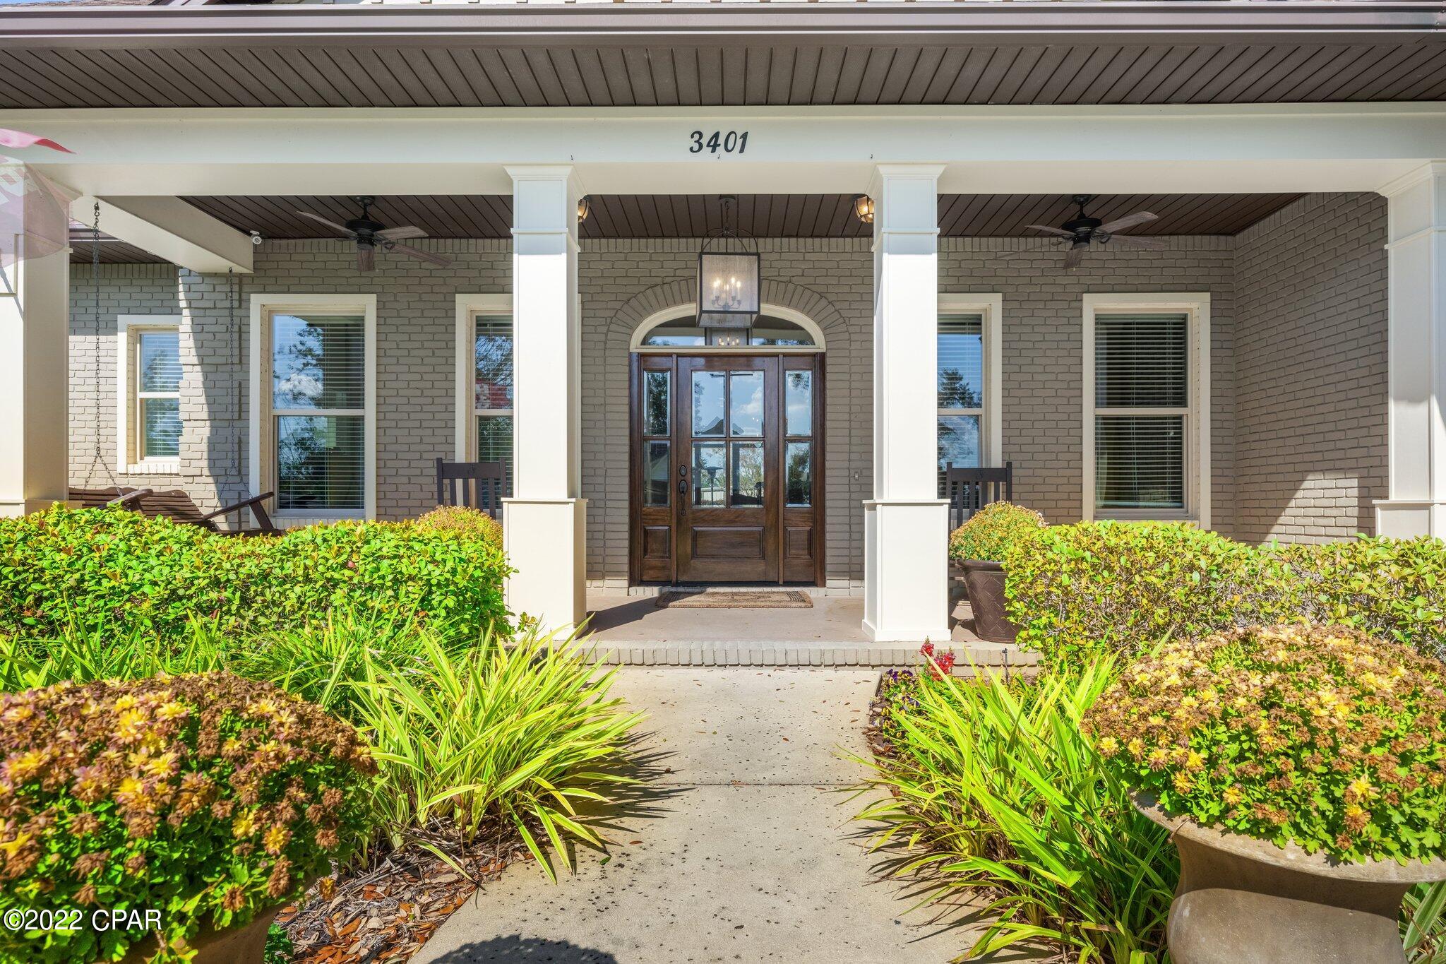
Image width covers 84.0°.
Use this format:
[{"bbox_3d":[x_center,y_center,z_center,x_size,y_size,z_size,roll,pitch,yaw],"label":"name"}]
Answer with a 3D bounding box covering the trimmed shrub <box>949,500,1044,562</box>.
[{"bbox_3d":[1.705,0.290,4.840,0.670,0.360,0.660,0,-1,1],"label":"trimmed shrub"}]

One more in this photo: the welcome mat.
[{"bbox_3d":[0.090,0.966,6.530,1.210,0.025,0.740,0,-1,1],"label":"welcome mat"}]

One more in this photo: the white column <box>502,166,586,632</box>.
[{"bbox_3d":[-1.080,-0.468,4.930,0.450,2.800,0.450,0,-1,1],"label":"white column"}]

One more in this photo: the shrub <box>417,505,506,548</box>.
[{"bbox_3d":[-1.630,0.315,4.880,0.660,0.360,0.640,0,-1,1],"label":"shrub"}]

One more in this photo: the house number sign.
[{"bbox_3d":[-0.020,-1.974,4.670,0.345,0.131,0.022,0,-1,1],"label":"house number sign"}]

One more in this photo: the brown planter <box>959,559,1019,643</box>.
[{"bbox_3d":[1.720,0.706,4.850,0.590,0.465,0.590,0,-1,1],"label":"brown planter"}]

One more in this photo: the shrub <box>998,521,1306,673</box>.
[{"bbox_3d":[2.080,0.590,3.930,1.380,0.820,0.800,0,-1,1],"label":"shrub"}]

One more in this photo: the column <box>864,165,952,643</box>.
[{"bbox_3d":[1.122,-0.465,4.930,0.450,2.800,0.450,0,-1,1],"label":"column"}]

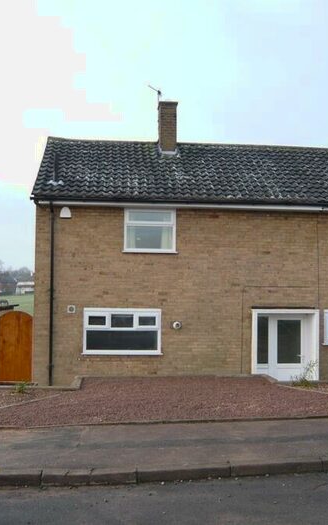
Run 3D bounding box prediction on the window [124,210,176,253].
[{"bbox_3d":[-0.313,-0.725,13.015,1.198,1.014,0.120,1,-2,-7],"label":"window"}]

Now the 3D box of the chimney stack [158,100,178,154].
[{"bbox_3d":[0.124,-3.691,15.823,0.500,1.450,0.580,1,-4,-5],"label":"chimney stack"}]

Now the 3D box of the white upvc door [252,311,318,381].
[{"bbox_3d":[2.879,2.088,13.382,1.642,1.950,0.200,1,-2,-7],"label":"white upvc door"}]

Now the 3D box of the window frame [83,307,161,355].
[{"bbox_3d":[-0.945,1.560,12.851,1.779,1.060,0.120,1,-2,-7],"label":"window frame"}]

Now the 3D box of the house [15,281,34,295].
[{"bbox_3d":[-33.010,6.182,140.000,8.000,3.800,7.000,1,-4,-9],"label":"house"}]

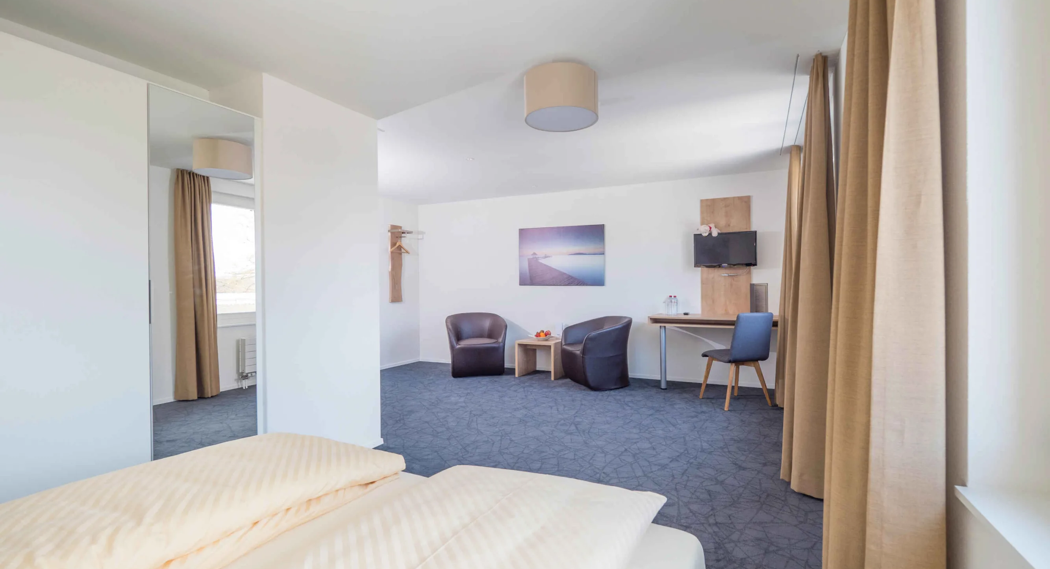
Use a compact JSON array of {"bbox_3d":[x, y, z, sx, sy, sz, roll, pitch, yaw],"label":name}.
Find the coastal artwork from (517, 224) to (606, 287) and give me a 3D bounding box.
[{"bbox_3d":[0.470,-0.370,5.600,1.175,0.777,0.029,0,0,23],"label":"coastal artwork"}]

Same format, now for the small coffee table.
[{"bbox_3d":[0.245,0.945,5.479,0.519,0.448,0.510,0,0,27],"label":"small coffee table"}]

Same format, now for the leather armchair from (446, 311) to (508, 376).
[{"bbox_3d":[-0.674,0.792,5.727,0.743,0.767,0.680,0,0,-15],"label":"leather armchair"}]

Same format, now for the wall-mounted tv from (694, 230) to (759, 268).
[{"bbox_3d":[2.234,-0.385,4.744,0.628,0.373,0.068,0,0,23],"label":"wall-mounted tv"}]

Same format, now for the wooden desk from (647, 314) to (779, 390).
[{"bbox_3d":[2.120,0.754,4.642,1.388,0.798,0.524,0,0,26],"label":"wooden desk"}]

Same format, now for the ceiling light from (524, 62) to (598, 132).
[{"bbox_3d":[0.219,-1.101,2.545,0.434,0.238,0.434,0,0,0],"label":"ceiling light"}]

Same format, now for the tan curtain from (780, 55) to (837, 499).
[{"bbox_3d":[1.606,-0.046,2.420,0.272,2.383,0.349,0,0,28],"label":"tan curtain"}]

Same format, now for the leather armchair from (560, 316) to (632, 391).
[{"bbox_3d":[0.923,0.780,5.115,0.680,0.767,0.743,0,0,-20],"label":"leather armchair"}]

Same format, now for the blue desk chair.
[{"bbox_3d":[2.056,0.709,4.129,0.514,0.888,0.514,0,0,-15],"label":"blue desk chair"}]

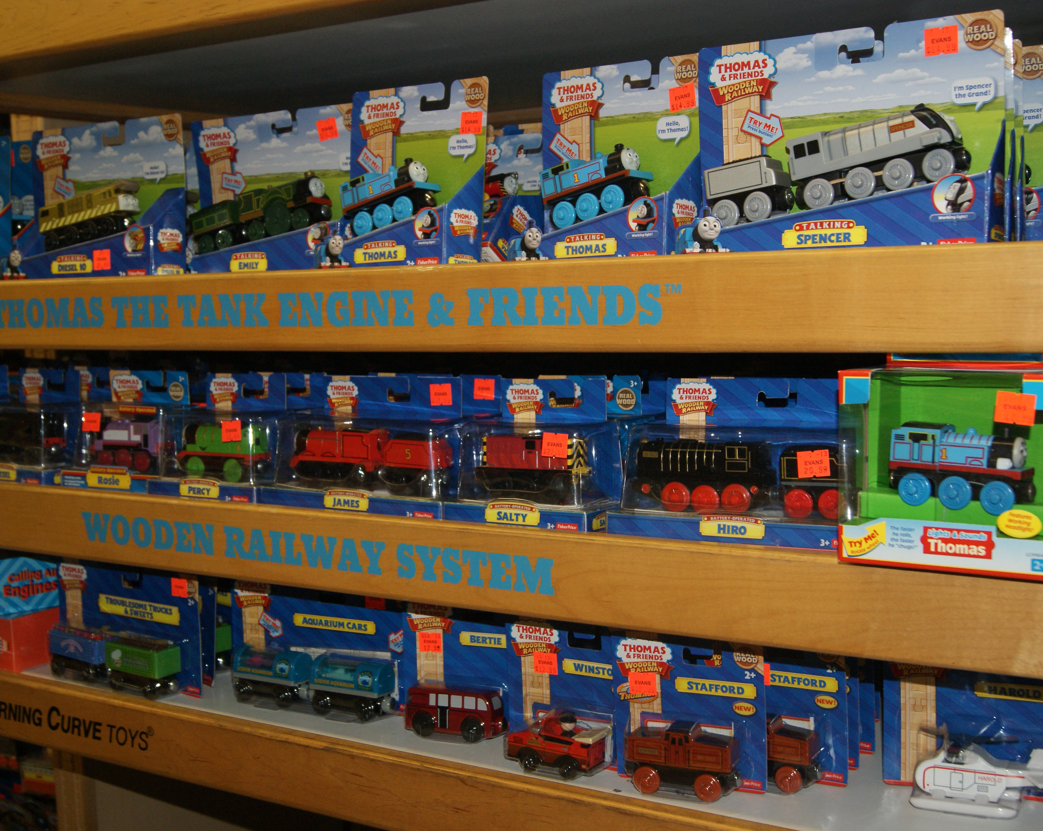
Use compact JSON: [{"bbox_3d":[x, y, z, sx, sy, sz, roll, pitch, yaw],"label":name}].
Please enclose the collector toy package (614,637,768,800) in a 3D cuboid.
[{"bbox_3d":[0.102,0.195,0.863,0.101,0.102,0.037,0,8,23],"label":"collector toy package"}]

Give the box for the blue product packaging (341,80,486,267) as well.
[{"bbox_3d":[-0.095,-0.182,1.014,0.127,0.140,0.047,3,4,34],"label":"blue product packaging"}]

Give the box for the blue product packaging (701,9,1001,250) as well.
[{"bbox_3d":[0.190,-0.166,0.822,0.194,0.136,0.048,2,9,32],"label":"blue product packaging"}]

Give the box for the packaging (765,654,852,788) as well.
[{"bbox_3d":[0.168,0.204,0.935,0.108,0.111,0.035,1,8,27],"label":"packaging"}]

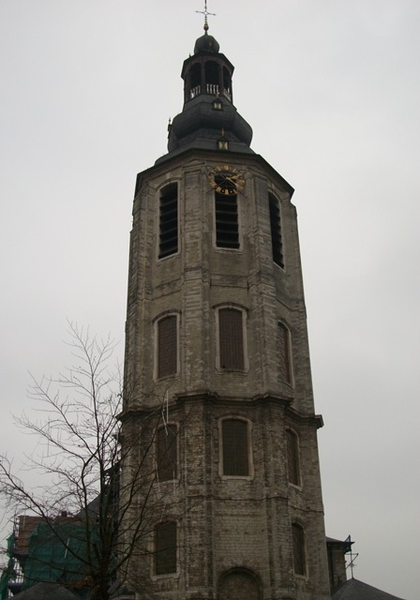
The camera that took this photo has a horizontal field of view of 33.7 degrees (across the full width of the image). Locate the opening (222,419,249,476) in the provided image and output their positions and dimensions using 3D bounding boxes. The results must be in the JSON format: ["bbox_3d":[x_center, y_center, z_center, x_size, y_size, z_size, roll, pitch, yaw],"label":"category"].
[{"bbox_3d":[1.207,6.905,32.399,1.245,2.686,0.300,4,-29,-9],"label":"opening"}]

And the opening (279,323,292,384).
[{"bbox_3d":[3.873,2.786,36.582,0.300,3.383,1.198,-19,-33,30],"label":"opening"}]

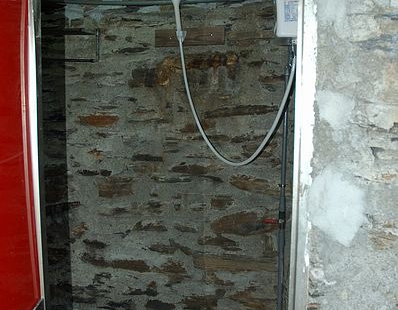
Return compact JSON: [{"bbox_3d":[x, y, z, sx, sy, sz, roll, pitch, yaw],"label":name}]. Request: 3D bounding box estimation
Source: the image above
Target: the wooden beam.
[{"bbox_3d":[-0.048,-0.632,2.415,0.376,0.088,0.035,1,8,10],"label":"wooden beam"}]

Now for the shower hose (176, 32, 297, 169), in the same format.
[{"bbox_3d":[0.170,-0.293,2.247,0.608,0.712,0.244,1,8,10],"label":"shower hose"}]

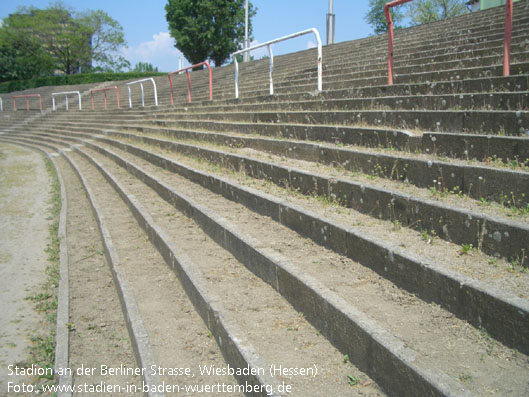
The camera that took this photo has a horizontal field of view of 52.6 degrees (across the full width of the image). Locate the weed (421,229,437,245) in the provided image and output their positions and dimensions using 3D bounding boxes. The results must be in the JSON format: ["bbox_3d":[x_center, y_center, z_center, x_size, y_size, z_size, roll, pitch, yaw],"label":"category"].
[{"bbox_3d":[0.965,0.223,3.150,0.085,0.083,0.080,1,9,0],"label":"weed"}]

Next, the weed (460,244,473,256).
[{"bbox_3d":[1.083,0.279,2.870,0.060,0.057,0.055,1,9,0],"label":"weed"}]

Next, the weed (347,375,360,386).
[{"bbox_3d":[0.384,0.786,2.310,0.058,0.030,0.052,1,9,0],"label":"weed"}]

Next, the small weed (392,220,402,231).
[{"bbox_3d":[0.878,0.178,3.530,0.057,0.058,0.053,1,9,0],"label":"small weed"}]

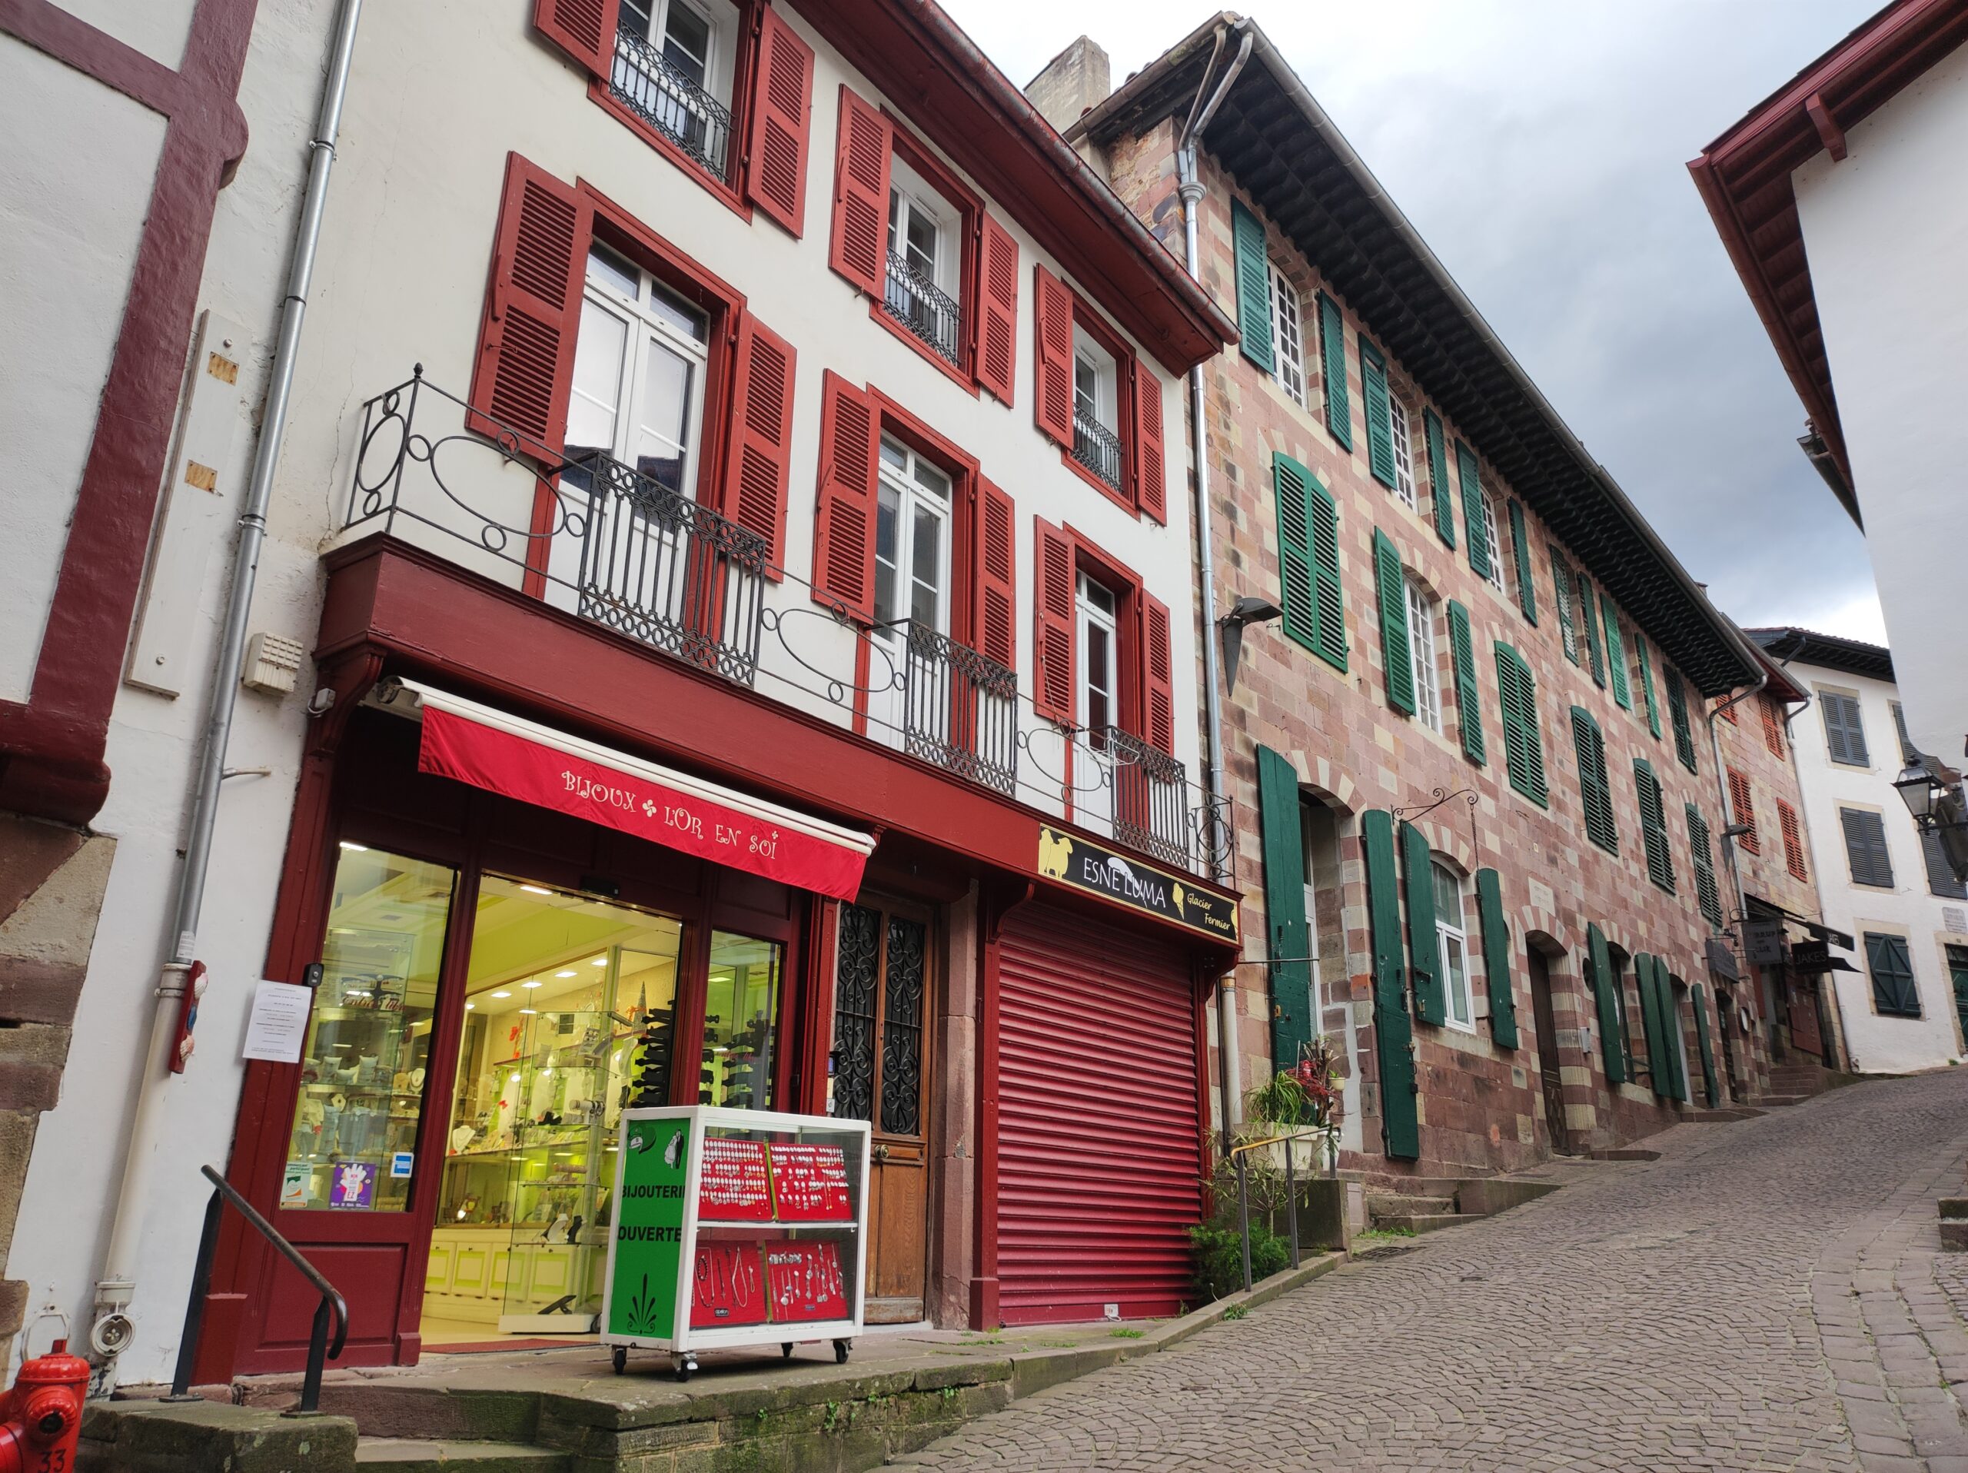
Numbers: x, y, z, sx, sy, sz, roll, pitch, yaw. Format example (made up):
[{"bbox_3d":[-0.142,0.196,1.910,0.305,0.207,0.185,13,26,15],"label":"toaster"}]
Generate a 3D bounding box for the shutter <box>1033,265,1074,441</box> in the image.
[{"bbox_3d":[0.630,-3.390,12.623,0.055,1.680,0.540,-14,-24,34],"label":"shutter"}]

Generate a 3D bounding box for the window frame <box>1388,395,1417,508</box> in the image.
[{"bbox_3d":[5.534,-3.964,19.174,0.080,1.740,1.240,-15,-25,37],"label":"window frame"}]

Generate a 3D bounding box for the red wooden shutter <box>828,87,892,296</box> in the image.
[{"bbox_3d":[-0.859,-3.851,10.065,0.050,1.575,0.528,-16,-26,38],"label":"red wooden shutter"}]

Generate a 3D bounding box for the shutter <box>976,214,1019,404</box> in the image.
[{"bbox_3d":[0.128,-3.627,11.989,0.055,1.680,0.555,-14,-24,34],"label":"shutter"}]

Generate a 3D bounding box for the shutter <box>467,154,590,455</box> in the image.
[{"bbox_3d":[-2.489,-2.376,7.833,0.055,1.760,0.550,-14,-24,34],"label":"shutter"}]

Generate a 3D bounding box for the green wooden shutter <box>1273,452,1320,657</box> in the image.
[{"bbox_3d":[3.138,-1.918,14.385,0.050,2.193,0.661,-15,-25,37],"label":"green wooden shutter"}]

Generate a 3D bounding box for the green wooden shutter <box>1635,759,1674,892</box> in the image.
[{"bbox_3d":[12.491,1.636,26.477,0.060,2.510,1.470,-15,-25,37],"label":"green wooden shutter"}]

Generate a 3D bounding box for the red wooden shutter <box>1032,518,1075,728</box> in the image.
[{"bbox_3d":[0.560,-0.882,11.073,0.050,1.664,0.527,-16,-26,38],"label":"red wooden shutter"}]

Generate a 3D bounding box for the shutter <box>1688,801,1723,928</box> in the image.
[{"bbox_3d":[12.984,2.339,25.621,0.050,2.070,1.346,-15,-25,37],"label":"shutter"}]

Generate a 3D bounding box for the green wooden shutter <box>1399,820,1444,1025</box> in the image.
[{"bbox_3d":[4.886,2.071,15.794,0.060,2.208,0.727,-15,-25,37],"label":"green wooden shutter"}]

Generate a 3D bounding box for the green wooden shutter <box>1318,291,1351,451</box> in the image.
[{"bbox_3d":[4.322,-4.485,17.379,0.050,2.060,0.730,-12,-23,32],"label":"green wooden shutter"}]

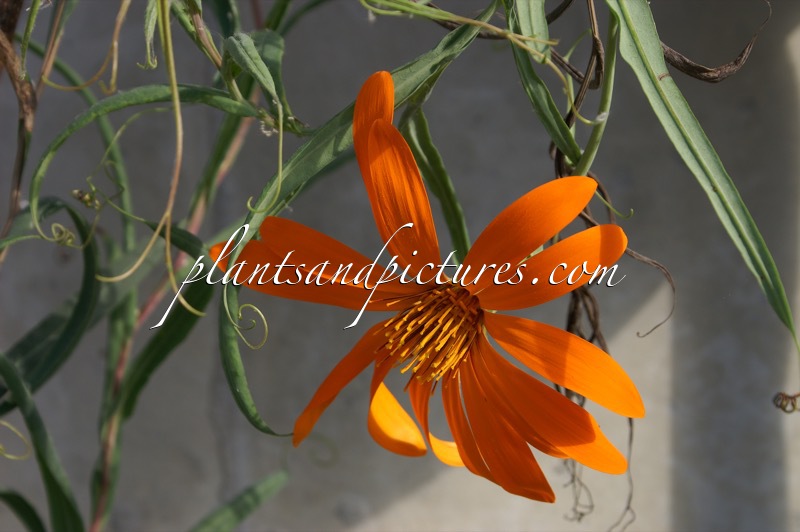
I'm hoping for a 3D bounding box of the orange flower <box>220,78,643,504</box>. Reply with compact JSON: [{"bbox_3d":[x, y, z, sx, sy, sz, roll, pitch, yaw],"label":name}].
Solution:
[{"bbox_3d":[0.004,0.009,0.484,0.110,0.117,0.046,0,27,27],"label":"orange flower"}]

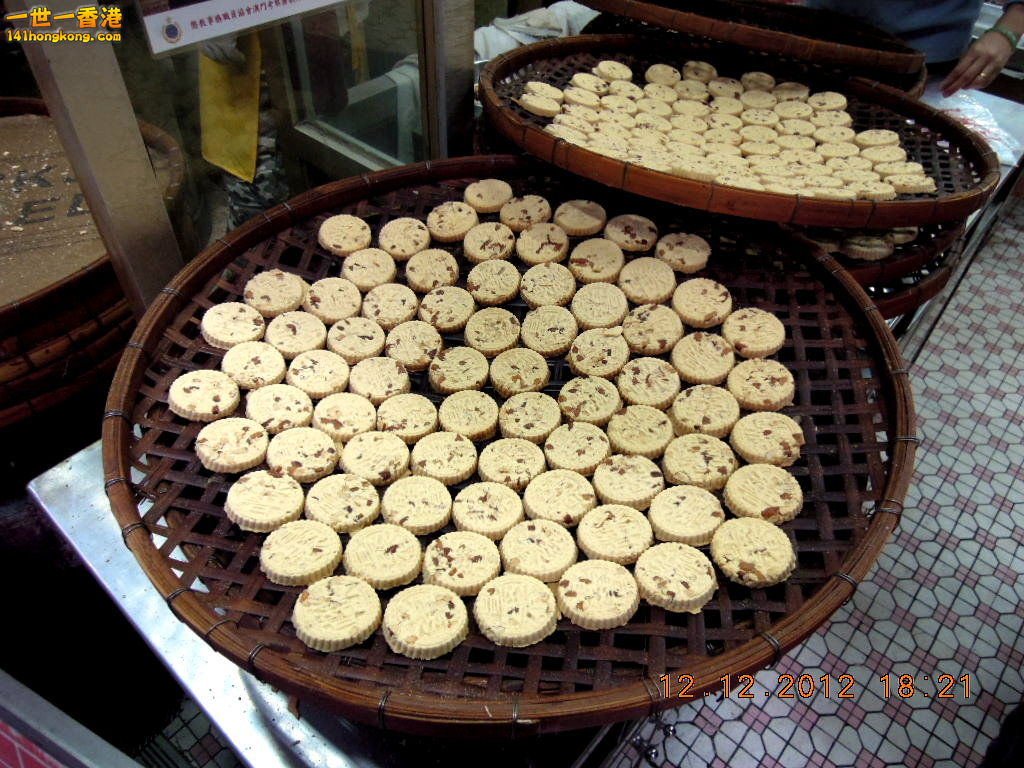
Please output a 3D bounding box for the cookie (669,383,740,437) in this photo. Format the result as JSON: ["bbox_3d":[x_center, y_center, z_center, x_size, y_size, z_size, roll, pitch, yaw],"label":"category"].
[{"bbox_3d":[0.169,0.024,0.619,0.056,0.012,0.056,-4,43,0],"label":"cookie"}]

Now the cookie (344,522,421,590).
[{"bbox_3d":[-0.087,0.116,0.480,0.052,0.009,0.052,7,32,0],"label":"cookie"}]

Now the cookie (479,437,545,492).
[{"bbox_3d":[0.001,0.062,0.560,0.052,0.009,0.052,-1,40,0],"label":"cookie"}]

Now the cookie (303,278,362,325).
[{"bbox_3d":[-0.170,-0.079,0.675,0.052,0.009,0.052,6,53,-8],"label":"cookie"}]

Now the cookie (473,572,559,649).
[{"bbox_3d":[0.003,0.147,0.465,0.056,0.011,0.056,-1,31,0],"label":"cookie"}]

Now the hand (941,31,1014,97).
[{"bbox_3d":[0.839,-0.576,1.280,0.160,0.050,0.080,-44,61,-7],"label":"hand"}]

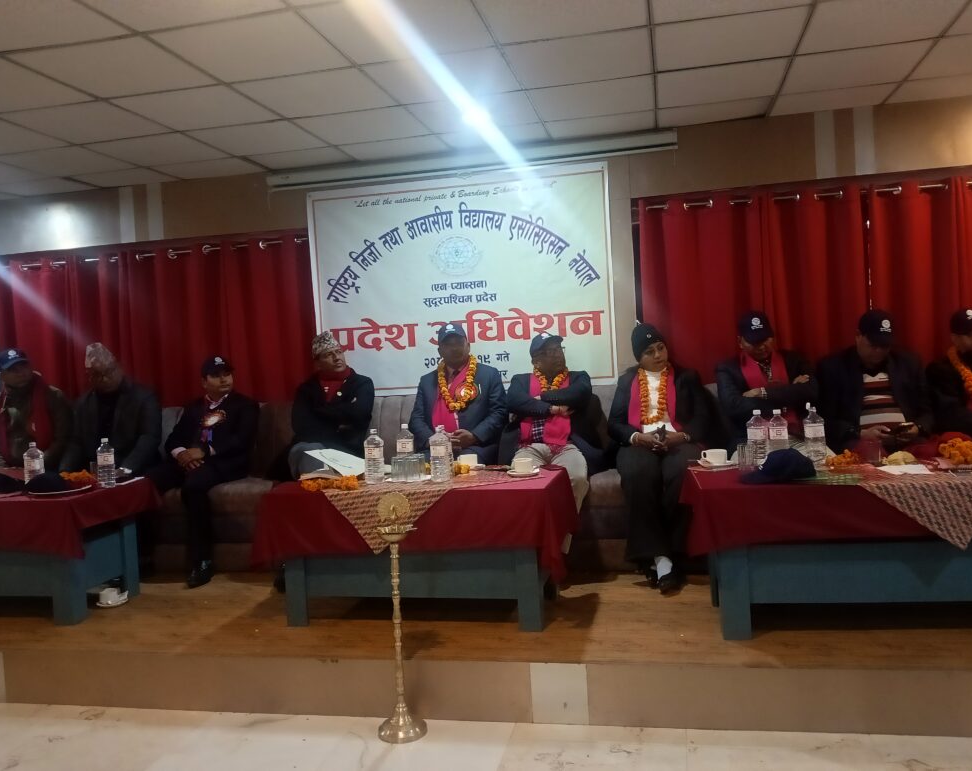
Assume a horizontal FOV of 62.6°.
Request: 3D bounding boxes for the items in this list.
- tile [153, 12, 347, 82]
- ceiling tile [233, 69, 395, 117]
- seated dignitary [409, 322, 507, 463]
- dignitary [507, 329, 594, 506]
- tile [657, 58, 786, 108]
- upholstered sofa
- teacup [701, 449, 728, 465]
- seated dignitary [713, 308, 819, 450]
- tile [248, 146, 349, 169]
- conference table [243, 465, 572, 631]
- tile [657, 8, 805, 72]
[{"bbox_3d":[-0.882,-1.295,3.074,0.595,0.020,0.595,-3,3,12],"label":"tile"},{"bbox_3d":[-0.765,-1.339,3.668,0.600,0.020,0.600,-3,3,12],"label":"ceiling tile"},{"bbox_3d":[-0.182,0.321,4.296,0.580,1.310,0.820,-3,3,7],"label":"seated dignitary"},{"bbox_3d":[0.327,0.323,4.111,0.540,1.186,0.800,-3,3,12],"label":"dignitary"},{"bbox_3d":[1.121,-1.459,3.860,0.600,0.020,0.600,-3,3,12],"label":"tile"},{"bbox_3d":[-0.499,0.495,4.481,3.550,0.860,0.880,-3,3,12],"label":"upholstered sofa"},{"bbox_3d":[0.949,0.294,3.302,0.103,0.062,0.085,-3,3,12],"label":"teacup"},{"bbox_3d":[1.389,0.253,3.886,0.540,1.226,0.800,-3,3,12],"label":"seated dignitary"},{"bbox_3d":[-1.126,-1.385,4.863,0.600,0.020,0.396,-3,3,12],"label":"tile"},{"bbox_3d":[-0.269,0.684,3.402,1.200,0.570,0.540,-3,3,12],"label":"conference table"},{"bbox_3d":[0.993,-1.423,3.293,0.600,0.020,0.600,-3,3,12],"label":"tile"}]

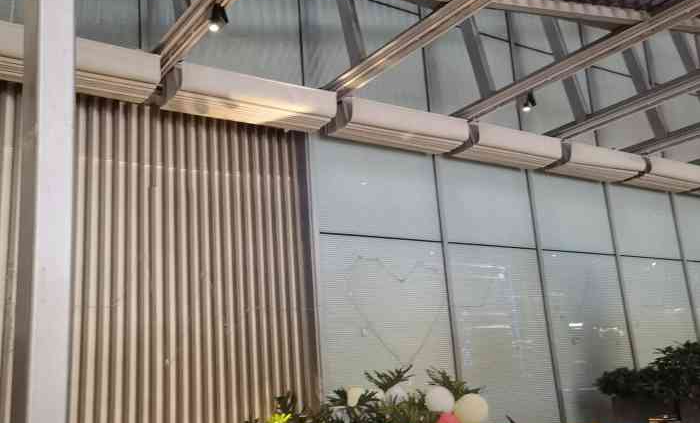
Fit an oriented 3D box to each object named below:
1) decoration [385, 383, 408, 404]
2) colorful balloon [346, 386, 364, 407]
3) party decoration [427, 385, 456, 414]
[{"bbox_3d":[0.316,1.245,4.950,0.163,0.150,0.163,-5,-15,2],"label":"decoration"},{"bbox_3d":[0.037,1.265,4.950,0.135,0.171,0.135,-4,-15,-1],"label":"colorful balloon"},{"bbox_3d":[0.603,1.253,4.850,0.187,0.187,0.187,-6,-15,6],"label":"party decoration"}]

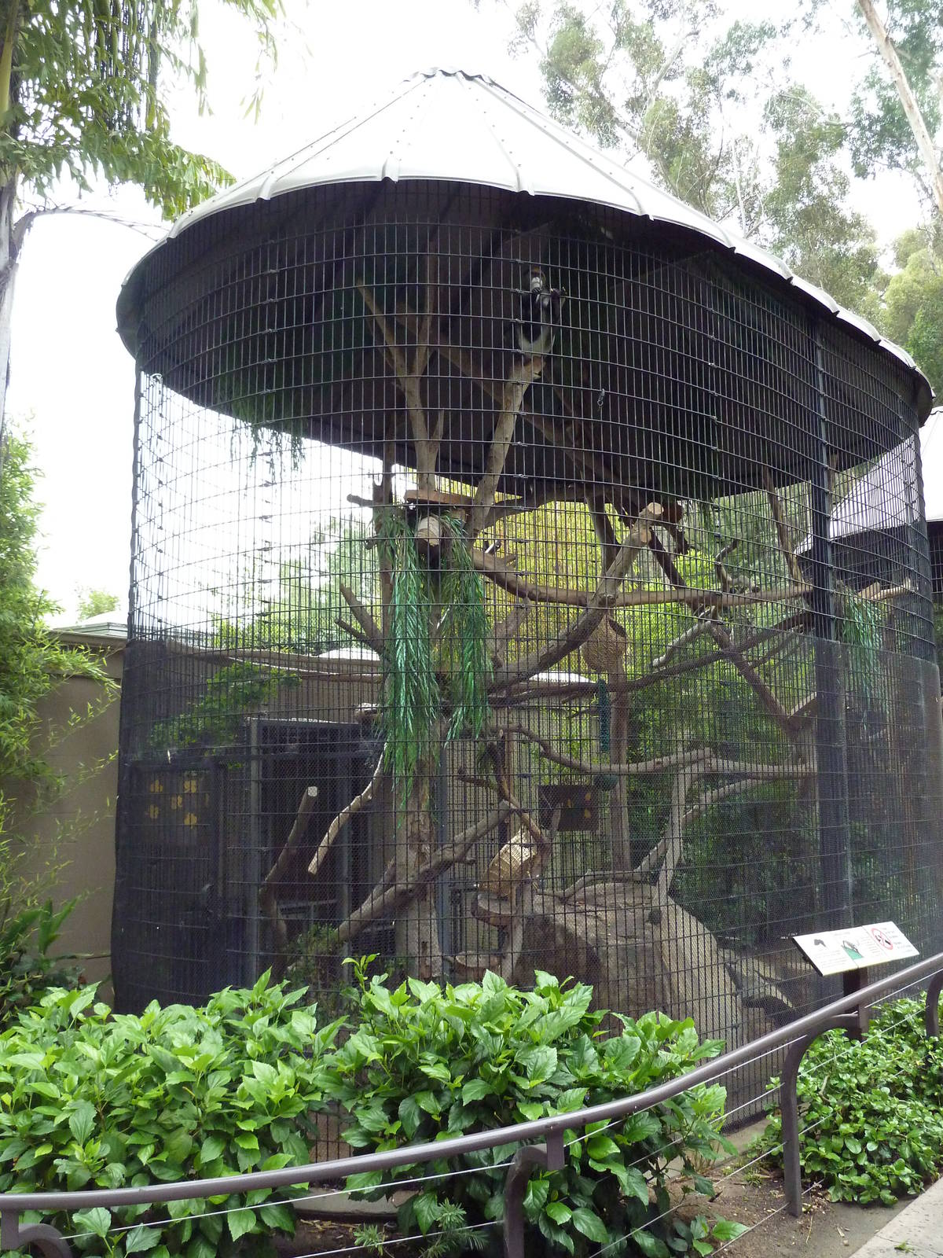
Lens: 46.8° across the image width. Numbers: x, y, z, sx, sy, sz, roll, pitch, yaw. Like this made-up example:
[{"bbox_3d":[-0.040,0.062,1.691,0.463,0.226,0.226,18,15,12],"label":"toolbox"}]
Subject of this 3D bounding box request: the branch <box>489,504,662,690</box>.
[{"bbox_3d":[0.610,-0.145,6.372,1.379,0.280,0.220,-47,-5,12],"label":"branch"}]

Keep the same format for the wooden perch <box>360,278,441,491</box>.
[{"bbox_3d":[-0.442,-1.550,6.758,0.524,1.362,0.320,0,-7,0],"label":"wooden perch"}]

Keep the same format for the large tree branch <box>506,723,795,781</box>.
[{"bbox_3d":[1.229,0.791,7.056,2.248,0.392,0.220,2,-8,-16],"label":"large tree branch"}]

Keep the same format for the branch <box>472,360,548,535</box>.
[{"bbox_3d":[0.212,-1.105,6.599,0.180,1.135,0.170,16,-2,2],"label":"branch"}]

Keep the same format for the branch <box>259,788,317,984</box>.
[{"bbox_3d":[-1.165,1.668,6.943,0.382,1.314,0.280,0,-7,0],"label":"branch"}]

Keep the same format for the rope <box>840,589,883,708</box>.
[{"bbox_3d":[2.811,0.138,7.846,0.311,0.861,0.300,0,-7,0],"label":"rope"}]

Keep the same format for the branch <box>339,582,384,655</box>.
[{"bbox_3d":[-0.683,-0.065,6.766,0.287,0.456,0.200,0,-7,0],"label":"branch"}]

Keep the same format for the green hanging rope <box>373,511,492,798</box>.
[{"bbox_3d":[-0.219,0.155,6.384,0.673,1.724,0.500,0,-7,0],"label":"green hanging rope"}]

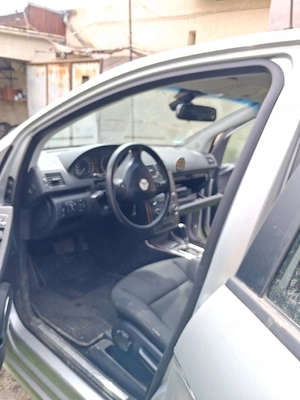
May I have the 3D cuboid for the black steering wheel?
[{"bbox_3d":[-0.047,-0.061,1.357,0.100,0.380,0.380,-7,3,44],"label":"black steering wheel"}]

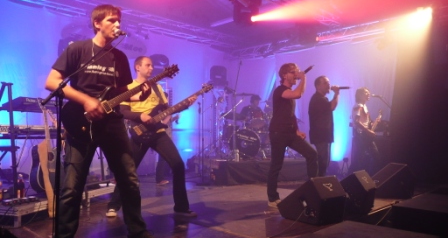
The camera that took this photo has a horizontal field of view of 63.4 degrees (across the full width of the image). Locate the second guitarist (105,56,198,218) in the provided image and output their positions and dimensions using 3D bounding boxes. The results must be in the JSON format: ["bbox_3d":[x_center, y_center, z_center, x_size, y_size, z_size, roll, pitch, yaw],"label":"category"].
[{"bbox_3d":[-0.800,0.214,4.000,0.800,1.730,0.620,3,-6,-42],"label":"second guitarist"}]

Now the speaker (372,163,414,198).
[{"bbox_3d":[2.391,0.889,5.300,0.580,0.480,0.500,-1,-4,2],"label":"speaker"}]

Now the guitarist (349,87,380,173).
[{"bbox_3d":[2.310,0.323,6.000,0.500,1.720,0.550,-3,-5,30],"label":"guitarist"}]

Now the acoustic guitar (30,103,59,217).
[{"bbox_3d":[-1.851,0.320,3.800,0.130,1.030,0.400,-15,-10,24],"label":"acoustic guitar"}]

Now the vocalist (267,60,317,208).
[{"bbox_3d":[0.829,0.204,4.450,0.660,1.760,0.520,-2,-5,16],"label":"vocalist"}]

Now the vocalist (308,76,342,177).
[{"bbox_3d":[1.414,0.246,5.100,0.500,1.760,0.520,-2,-5,16],"label":"vocalist"}]

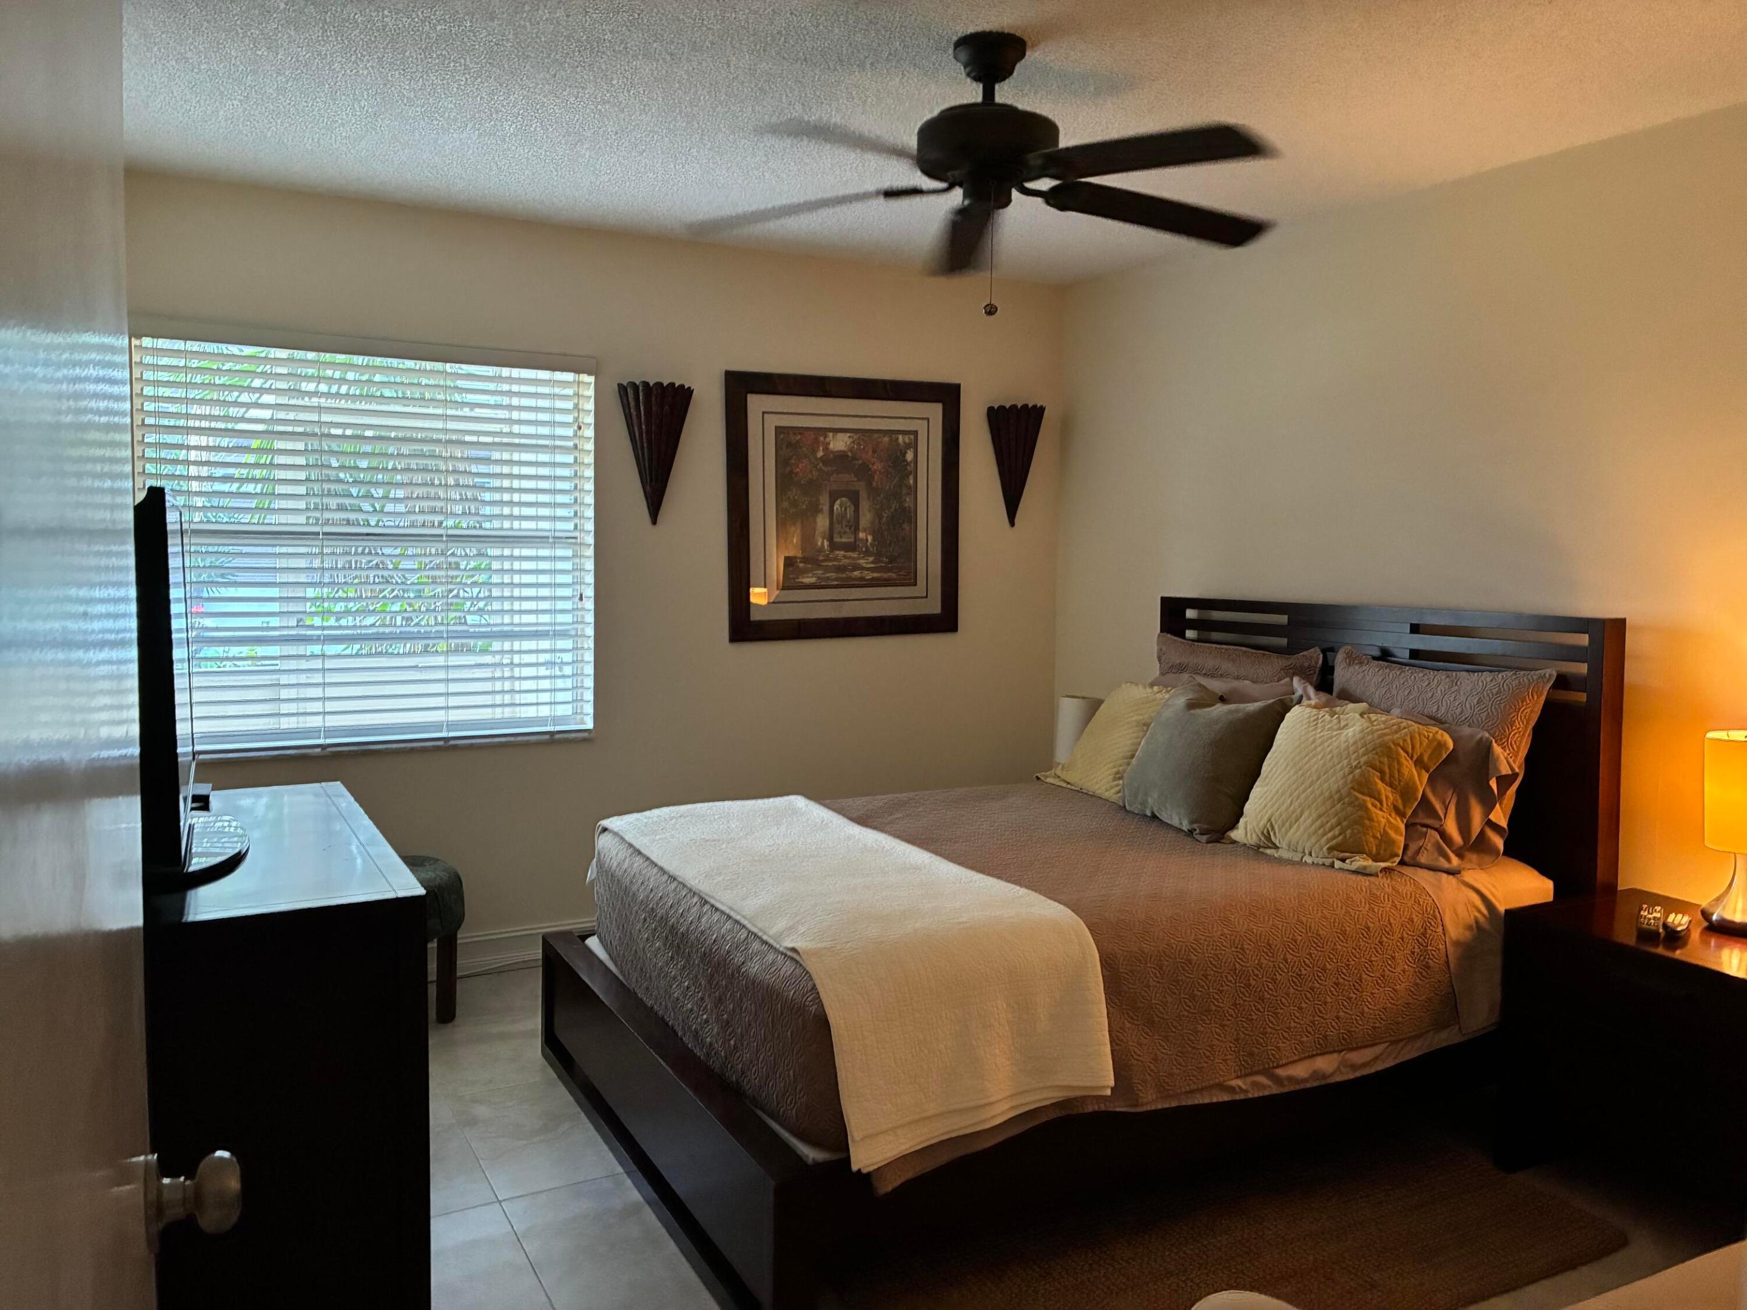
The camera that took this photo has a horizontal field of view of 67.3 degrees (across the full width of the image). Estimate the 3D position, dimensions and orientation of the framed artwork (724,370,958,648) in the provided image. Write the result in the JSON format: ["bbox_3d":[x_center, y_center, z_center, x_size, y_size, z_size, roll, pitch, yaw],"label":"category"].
[{"bbox_3d":[-0.093,-0.537,4.822,0.955,0.945,0.040,-2,6,-28],"label":"framed artwork"}]

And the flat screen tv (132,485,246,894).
[{"bbox_3d":[-1.296,0.046,2.417,0.240,0.660,1.060,-2,6,-27],"label":"flat screen tv"}]

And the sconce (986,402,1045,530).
[{"bbox_3d":[0.577,-0.729,5.136,0.265,0.475,0.095,-2,6,-28],"label":"sconce"}]

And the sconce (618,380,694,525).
[{"bbox_3d":[-0.720,-0.674,4.437,0.265,0.475,0.095,-2,6,-28],"label":"sconce"}]

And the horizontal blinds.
[{"bbox_3d":[-1.518,-0.335,4.056,1.340,1.240,0.075,-2,6,-28],"label":"horizontal blinds"}]

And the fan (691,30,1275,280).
[{"bbox_3d":[0.240,-1.084,2.700,1.280,0.345,1.280,-2,6,-28],"label":"fan"}]

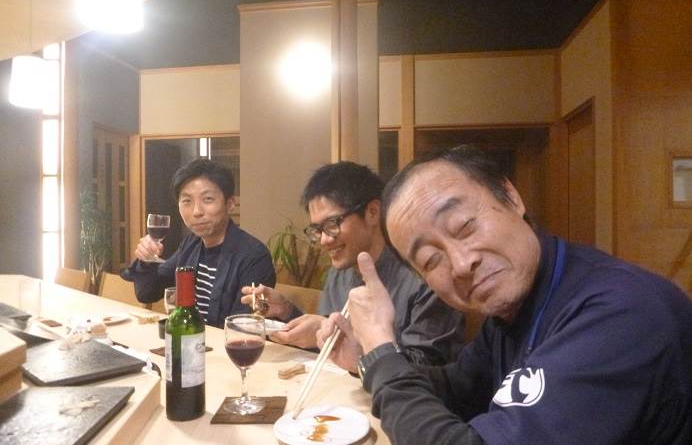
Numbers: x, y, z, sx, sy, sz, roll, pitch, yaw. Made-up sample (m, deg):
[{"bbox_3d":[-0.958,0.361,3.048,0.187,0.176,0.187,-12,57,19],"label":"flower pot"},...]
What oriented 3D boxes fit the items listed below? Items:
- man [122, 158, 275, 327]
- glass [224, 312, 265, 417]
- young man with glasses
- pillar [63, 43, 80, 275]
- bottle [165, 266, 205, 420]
[{"bbox_3d":[-0.420,0.395,1.590,0.560,1.210,0.640,-1,-1,30],"label":"man"},{"bbox_3d":[-0.169,0.227,0.837,0.069,0.148,0.069,0,-1,0],"label":"glass"},{"bbox_3d":[0.020,0.420,1.190,0.640,1.150,0.540,0,-1,-41],"label":"young man with glasses"},{"bbox_3d":[-2.130,-0.240,3.900,0.135,2.500,0.135,0,-1,-8],"label":"pillar"},{"bbox_3d":[-0.261,0.184,0.810,0.064,0.238,0.064,0,-1,8],"label":"bottle"}]

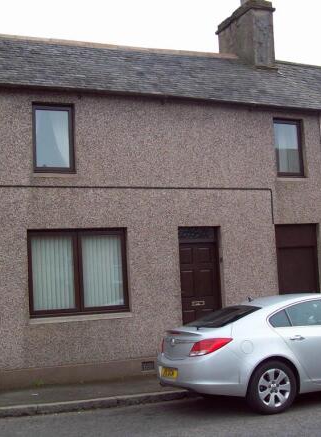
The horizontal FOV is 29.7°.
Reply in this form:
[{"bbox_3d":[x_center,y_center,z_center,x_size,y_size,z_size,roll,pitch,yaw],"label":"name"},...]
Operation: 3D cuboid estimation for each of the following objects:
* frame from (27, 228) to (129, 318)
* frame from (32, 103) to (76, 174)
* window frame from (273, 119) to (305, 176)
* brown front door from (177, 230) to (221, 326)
[{"bbox_3d":[-1.341,0.887,9.968,1.574,1.251,0.090,0,-6,-24],"label":"frame"},{"bbox_3d":[-1.760,-1.289,9.954,0.692,1.159,0.100,0,-6,-24],"label":"frame"},{"bbox_3d":[2.473,-1.349,11.807,0.670,1.152,0.100,0,-6,-24],"label":"window frame"},{"bbox_3d":[0.700,1.342,10.749,0.836,2.370,0.100,0,-6,-24],"label":"brown front door"}]

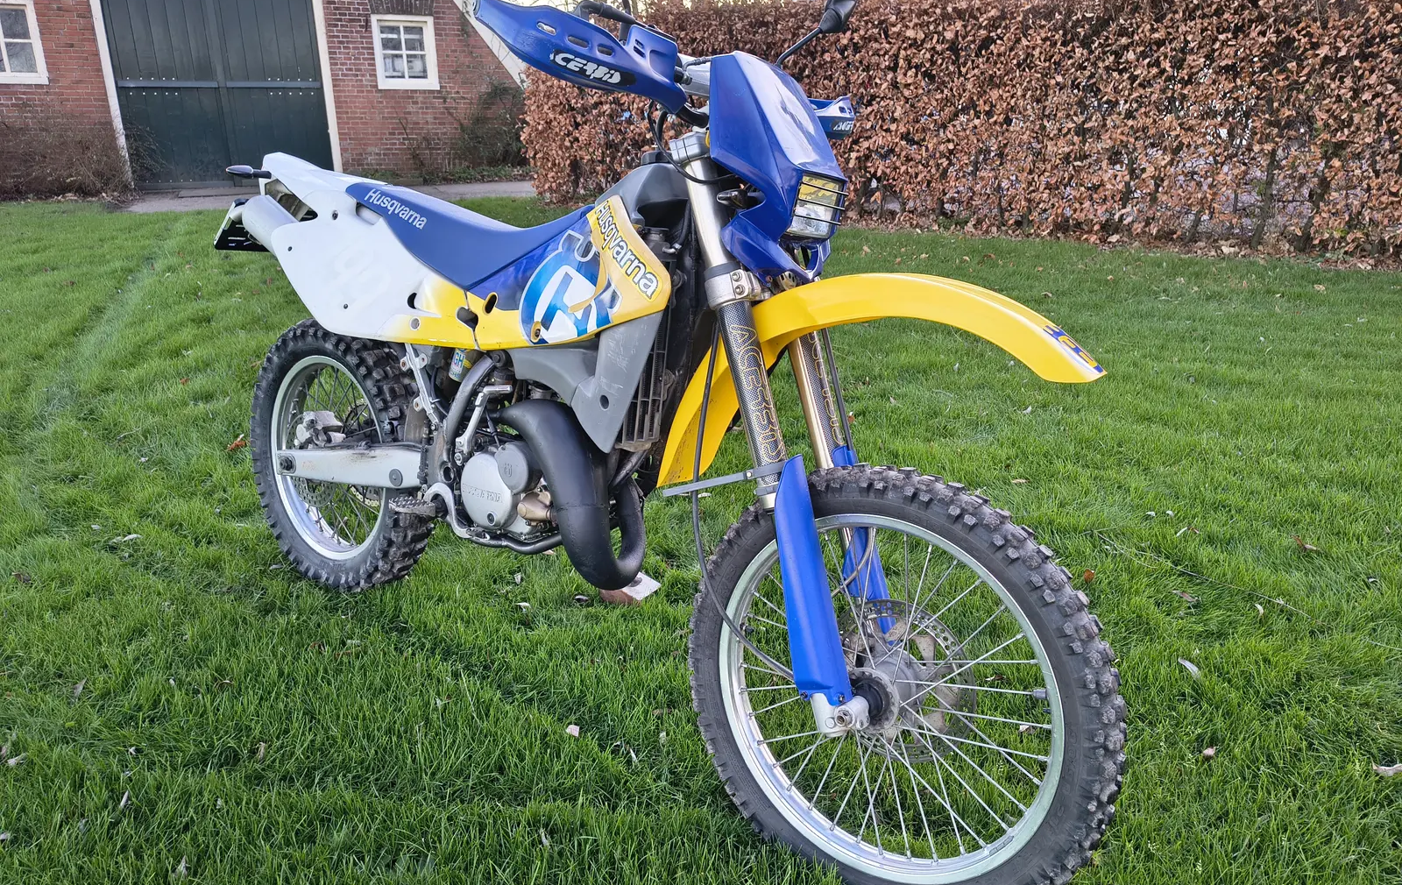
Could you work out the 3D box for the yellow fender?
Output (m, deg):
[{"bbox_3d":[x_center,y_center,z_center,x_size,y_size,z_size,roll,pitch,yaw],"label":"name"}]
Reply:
[{"bbox_3d":[0.234,-0.045,1.411,0.650,0.405,0.190,17,19,36],"label":"yellow fender"}]

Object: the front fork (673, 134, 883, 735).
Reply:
[{"bbox_3d":[0.153,-0.022,1.480,0.120,0.910,0.250,-15,-1,40],"label":"front fork"}]

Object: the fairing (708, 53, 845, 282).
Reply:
[{"bbox_3d":[0.121,-0.402,1.437,0.190,0.325,0.230,17,19,36],"label":"fairing"}]

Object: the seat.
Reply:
[{"bbox_3d":[-0.425,-0.402,1.879,0.640,0.190,0.235,17,19,36],"label":"seat"}]

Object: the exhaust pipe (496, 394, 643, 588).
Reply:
[{"bbox_3d":[-0.222,0.081,1.712,0.320,0.315,0.230,17,19,36],"label":"exhaust pipe"}]

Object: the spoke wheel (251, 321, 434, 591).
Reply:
[{"bbox_3d":[-0.863,0.029,2.312,0.670,0.670,0.130,17,19,36],"label":"spoke wheel"}]

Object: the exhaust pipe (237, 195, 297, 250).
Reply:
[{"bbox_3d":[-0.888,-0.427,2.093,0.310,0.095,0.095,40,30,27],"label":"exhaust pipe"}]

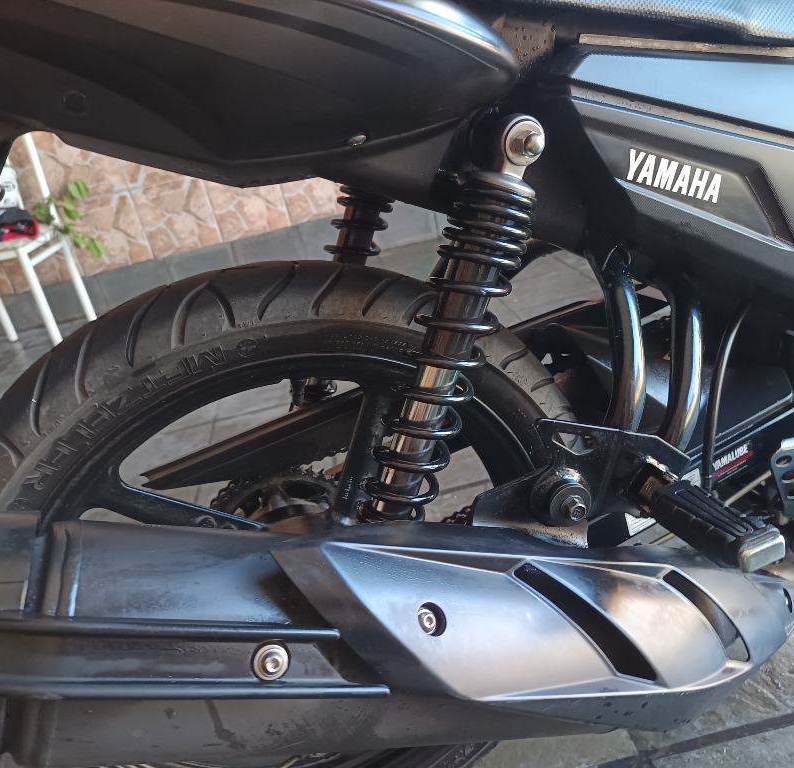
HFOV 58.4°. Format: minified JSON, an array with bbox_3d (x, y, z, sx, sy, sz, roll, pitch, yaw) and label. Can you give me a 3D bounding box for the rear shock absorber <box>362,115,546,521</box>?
[{"bbox_3d":[0.027,-0.003,0.493,0.058,0.365,0.058,12,16,-23],"label":"rear shock absorber"}]

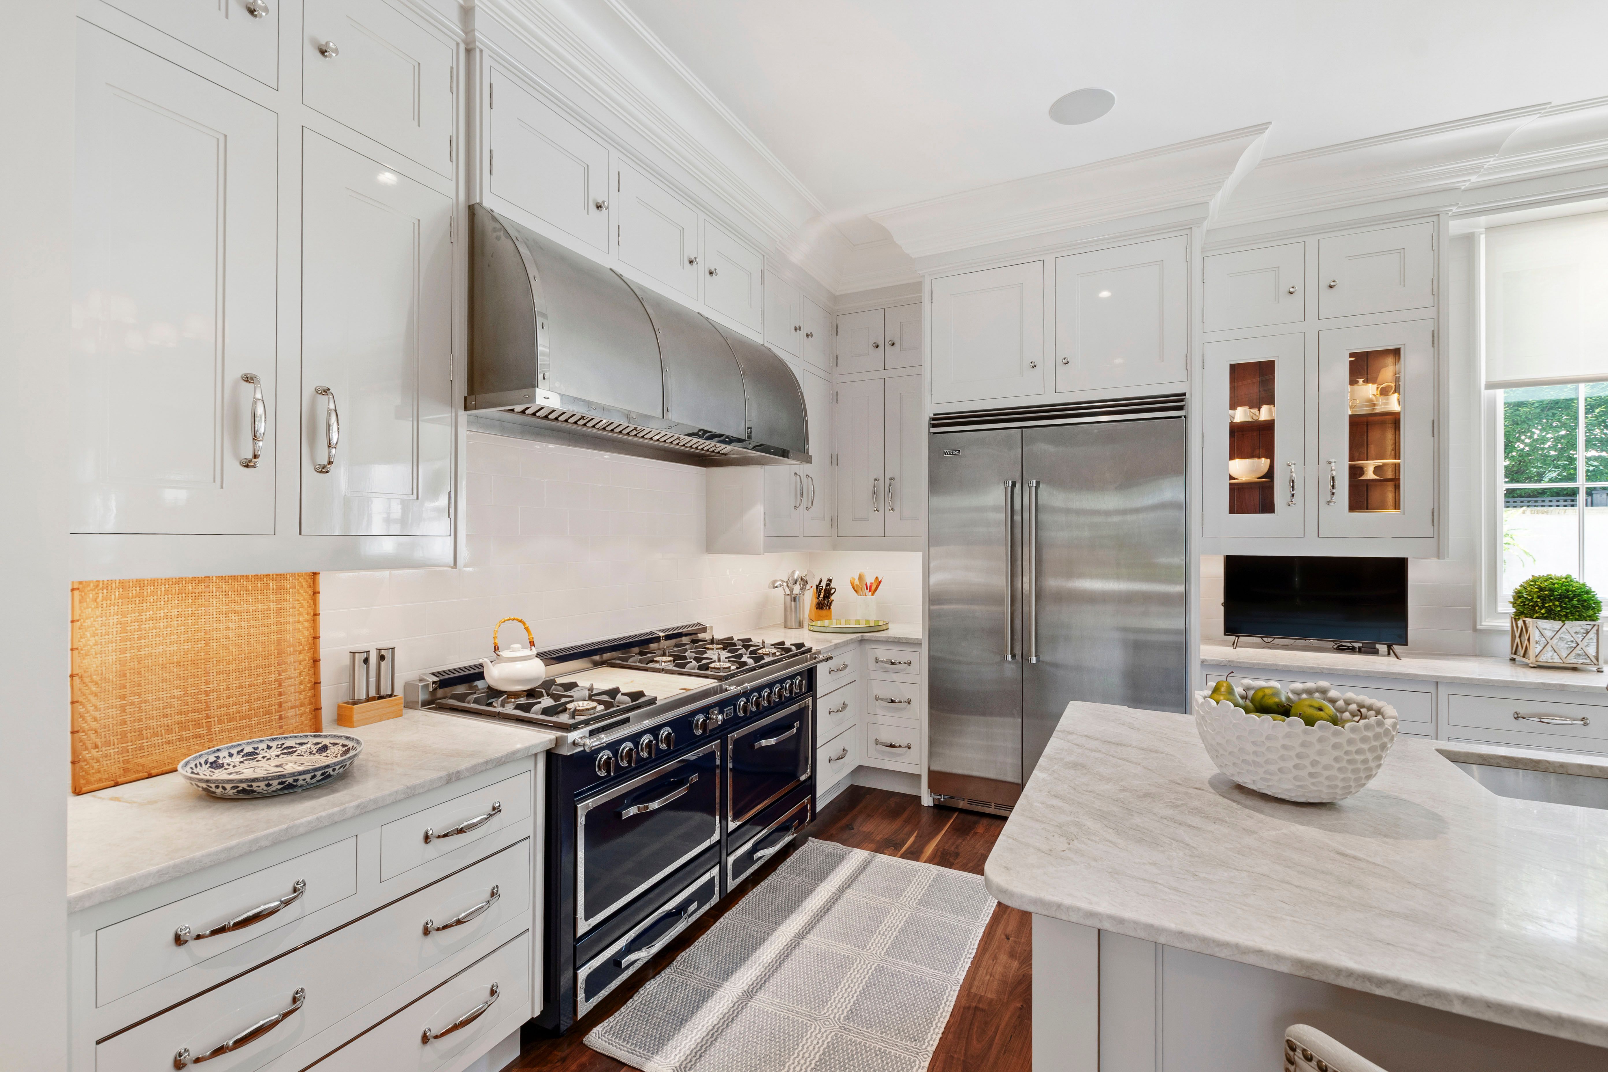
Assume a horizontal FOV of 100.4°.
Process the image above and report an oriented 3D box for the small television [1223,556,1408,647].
[{"bbox_3d":[2.413,0.299,3.184,0.710,0.435,0.110,0,0,28],"label":"small television"}]

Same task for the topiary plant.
[{"bbox_3d":[3.409,0.276,3.035,0.280,0.200,0.280,0,0,28],"label":"topiary plant"}]

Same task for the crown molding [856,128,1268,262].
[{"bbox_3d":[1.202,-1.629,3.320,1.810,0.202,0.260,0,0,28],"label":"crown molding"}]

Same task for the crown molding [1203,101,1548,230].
[{"bbox_3d":[2.470,-1.609,2.988,1.156,0.195,0.210,0,0,28],"label":"crown molding"}]

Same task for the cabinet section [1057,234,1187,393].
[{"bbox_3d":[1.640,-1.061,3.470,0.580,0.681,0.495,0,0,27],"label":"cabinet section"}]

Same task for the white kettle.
[{"bbox_3d":[-0.972,0.393,2.215,0.220,0.230,0.183,0,0,-40],"label":"white kettle"}]

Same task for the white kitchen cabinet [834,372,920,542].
[{"bbox_3d":[0.551,-0.482,4.246,0.660,0.990,0.275,0,0,28],"label":"white kitchen cabinet"}]

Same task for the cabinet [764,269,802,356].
[{"bbox_3d":[-0.245,-1.203,3.735,0.310,0.375,0.364,0,0,28],"label":"cabinet"}]

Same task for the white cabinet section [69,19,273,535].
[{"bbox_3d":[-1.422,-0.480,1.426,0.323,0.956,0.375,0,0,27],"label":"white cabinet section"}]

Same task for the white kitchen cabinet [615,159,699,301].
[{"bbox_3d":[-0.739,-1.230,2.812,0.351,0.390,0.505,0,0,28],"label":"white kitchen cabinet"}]

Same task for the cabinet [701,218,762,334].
[{"bbox_3d":[-0.475,-1.208,3.251,0.340,0.376,0.487,0,0,28],"label":"cabinet"}]

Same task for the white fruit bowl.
[{"bbox_3d":[1.117,0.478,1.527,0.386,0.203,0.386,0,0,28],"label":"white fruit bowl"}]

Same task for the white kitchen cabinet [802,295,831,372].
[{"bbox_3d":[-0.057,-1.210,4.129,0.320,0.380,0.380,0,0,28],"label":"white kitchen cabinet"}]

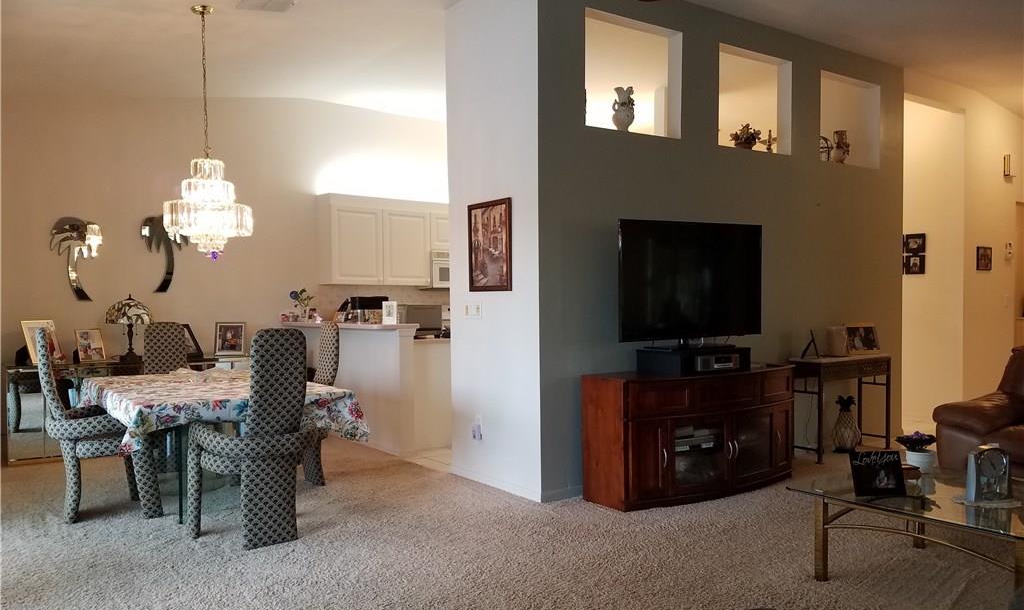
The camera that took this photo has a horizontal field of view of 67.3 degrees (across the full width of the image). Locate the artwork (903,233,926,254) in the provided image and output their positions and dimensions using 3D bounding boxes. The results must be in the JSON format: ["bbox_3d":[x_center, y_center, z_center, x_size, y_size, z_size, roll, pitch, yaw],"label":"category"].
[{"bbox_3d":[4.098,-0.619,7.828,0.025,0.195,0.210,-1,1,-35],"label":"artwork"}]

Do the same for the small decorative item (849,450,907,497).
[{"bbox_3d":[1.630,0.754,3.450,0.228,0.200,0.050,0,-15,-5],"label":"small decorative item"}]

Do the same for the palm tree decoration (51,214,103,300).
[{"bbox_3d":[-3.708,-0.392,6.549,0.390,0.715,0.030,-1,1,-34],"label":"palm tree decoration"}]

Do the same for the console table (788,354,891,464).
[{"bbox_3d":[2.628,0.810,6.162,1.000,0.760,0.350,-1,1,-34],"label":"console table"}]

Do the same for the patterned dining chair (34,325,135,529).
[{"bbox_3d":[-2.410,0.679,4.488,0.616,1.103,0.558,-1,1,-35],"label":"patterned dining chair"}]

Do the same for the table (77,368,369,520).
[{"bbox_3d":[-1.827,0.855,4.745,1.180,0.770,1.880,-1,1,-34],"label":"table"}]

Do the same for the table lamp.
[{"bbox_3d":[-3.220,0.173,6.465,0.370,0.590,0.370,-1,1,-34],"label":"table lamp"}]

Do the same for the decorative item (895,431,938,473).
[{"bbox_3d":[2.030,0.733,3.847,0.180,0.200,0.180,-1,1,-34],"label":"decorative item"}]

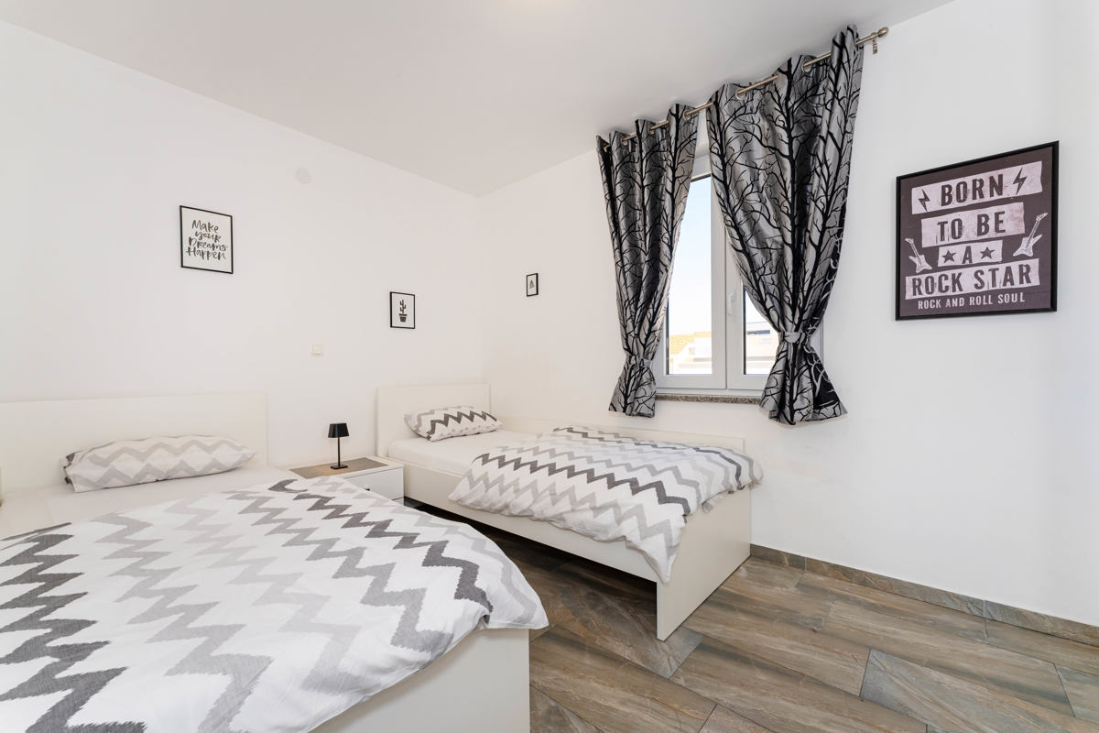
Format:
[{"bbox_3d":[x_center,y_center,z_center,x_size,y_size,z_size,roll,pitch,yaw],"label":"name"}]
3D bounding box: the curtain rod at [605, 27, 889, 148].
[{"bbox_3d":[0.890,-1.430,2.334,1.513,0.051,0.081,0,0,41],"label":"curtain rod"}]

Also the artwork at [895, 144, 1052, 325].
[{"bbox_3d":[1.692,-0.511,1.720,0.457,0.621,0.023,0,0,41],"label":"artwork"}]

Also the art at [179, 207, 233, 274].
[{"bbox_3d":[-1.854,-0.681,2.322,0.018,0.319,0.216,0,0,41],"label":"art"}]

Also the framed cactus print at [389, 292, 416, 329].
[{"bbox_3d":[-1.090,-0.414,3.191,0.018,0.254,0.198,0,0,41],"label":"framed cactus print"}]

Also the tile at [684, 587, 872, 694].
[{"bbox_3d":[0.814,1.013,1.616,0.616,0.012,0.300,0,0,41],"label":"tile"}]

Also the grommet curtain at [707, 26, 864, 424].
[{"bbox_3d":[1.132,-0.601,2.115,0.687,1.758,0.132,0,0,41],"label":"grommet curtain"}]

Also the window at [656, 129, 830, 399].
[{"bbox_3d":[1.010,-0.550,2.438,0.964,1.428,0.091,0,0,41],"label":"window"}]

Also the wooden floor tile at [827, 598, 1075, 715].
[{"bbox_3d":[1.373,1.009,1.530,0.618,0.012,0.303,0,0,41],"label":"wooden floor tile"}]

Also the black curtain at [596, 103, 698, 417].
[{"bbox_3d":[0.581,-0.588,2.599,0.680,1.775,0.132,0,0,41],"label":"black curtain"}]

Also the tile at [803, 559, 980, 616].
[{"bbox_3d":[1.505,0.968,1.910,0.615,0.067,0.010,0,0,41],"label":"tile"}]

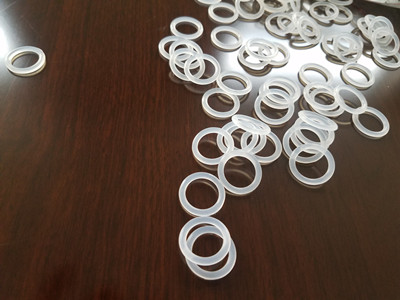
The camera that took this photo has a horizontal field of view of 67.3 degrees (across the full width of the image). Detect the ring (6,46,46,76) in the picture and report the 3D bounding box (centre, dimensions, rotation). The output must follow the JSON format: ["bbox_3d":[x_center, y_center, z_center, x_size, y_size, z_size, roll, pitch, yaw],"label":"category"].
[{"bbox_3d":[-0.136,-0.071,0.235,0.029,0.003,0.029,3,58,-5],"label":"ring"}]

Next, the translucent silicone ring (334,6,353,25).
[{"bbox_3d":[0.119,-0.119,0.259,0.025,0.004,0.025,2,58,-4],"label":"translucent silicone ring"}]

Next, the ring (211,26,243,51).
[{"bbox_3d":[0.020,-0.086,0.230,0.025,0.004,0.025,2,58,-4],"label":"ring"}]

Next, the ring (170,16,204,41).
[{"bbox_3d":[-0.010,-0.094,0.232,0.025,0.004,0.025,2,58,-4],"label":"ring"}]

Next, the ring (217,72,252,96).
[{"bbox_3d":[0.027,-0.054,0.240,0.029,0.003,0.029,13,46,0],"label":"ring"}]

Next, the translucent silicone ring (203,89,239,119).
[{"bbox_3d":[0.014,-0.031,0.195,0.025,0.004,0.025,2,58,-4],"label":"translucent silicone ring"}]

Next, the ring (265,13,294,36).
[{"bbox_3d":[0.077,-0.120,0.288,0.029,0.003,0.029,5,62,-9],"label":"ring"}]

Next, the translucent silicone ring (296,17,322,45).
[{"bbox_3d":[0.085,-0.094,0.234,0.025,0.004,0.025,13,65,-29],"label":"translucent silicone ring"}]

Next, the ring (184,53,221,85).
[{"bbox_3d":[0.002,-0.055,0.204,0.025,0.004,0.025,2,67,-5],"label":"ring"}]

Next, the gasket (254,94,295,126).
[{"bbox_3d":[0.056,-0.033,0.228,0.029,0.003,0.029,-1,71,2],"label":"gasket"}]

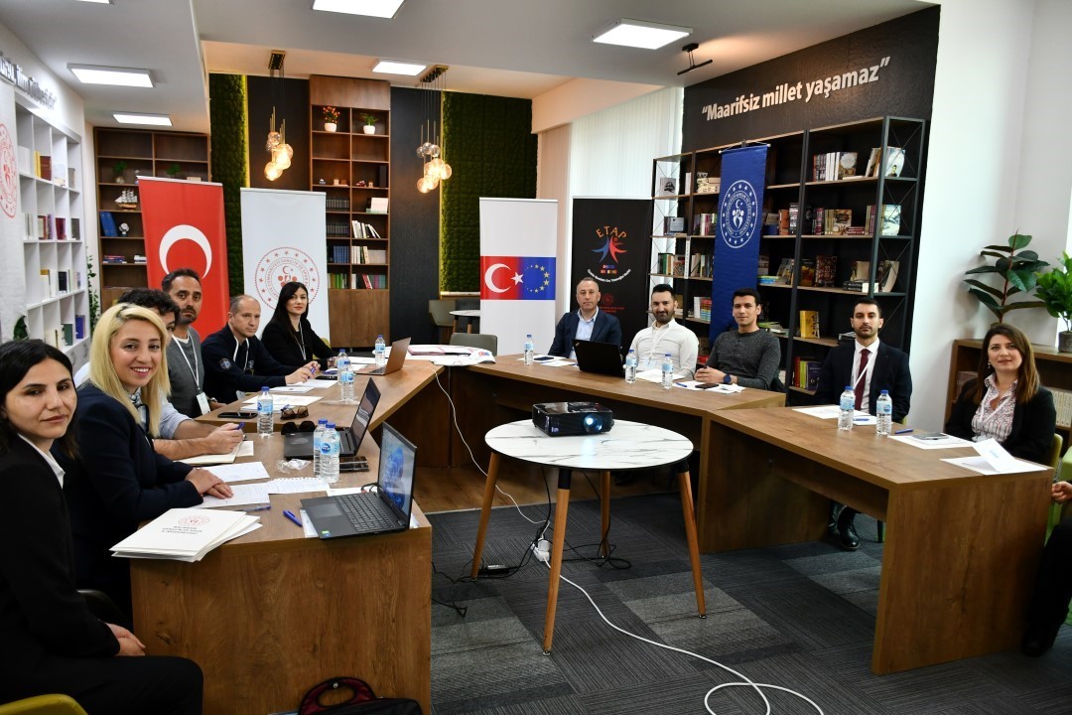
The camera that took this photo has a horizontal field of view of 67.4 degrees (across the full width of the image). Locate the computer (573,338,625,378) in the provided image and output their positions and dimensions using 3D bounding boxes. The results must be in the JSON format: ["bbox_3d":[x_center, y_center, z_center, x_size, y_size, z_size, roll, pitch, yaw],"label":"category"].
[{"bbox_3d":[0.484,-0.008,5.229,0.340,0.223,0.321,9,10,41],"label":"computer"}]

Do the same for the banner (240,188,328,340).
[{"bbox_3d":[-2.582,-0.691,8.326,0.850,2.030,0.200,-2,9,-26],"label":"banner"}]

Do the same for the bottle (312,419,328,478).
[{"bbox_3d":[-0.743,0.311,2.805,0.065,0.205,0.065,0,8,-15],"label":"bottle"}]

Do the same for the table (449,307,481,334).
[{"bbox_3d":[-0.592,-0.149,9.539,0.880,0.745,0.880,2,8,0],"label":"table"}]

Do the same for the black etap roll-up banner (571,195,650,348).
[{"bbox_3d":[0.732,-0.561,8.121,0.788,2.055,0.150,2,8,4],"label":"black etap roll-up banner"}]

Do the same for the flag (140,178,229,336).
[{"bbox_3d":[-3.244,-0.605,7.508,0.120,2.040,0.850,4,8,31],"label":"flag"}]

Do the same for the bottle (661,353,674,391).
[{"bbox_3d":[0.775,0.082,4.724,0.065,0.203,0.065,2,8,0],"label":"bottle"}]

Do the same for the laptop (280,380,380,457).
[{"bbox_3d":[-0.819,0.235,3.218,0.350,0.237,0.380,-1,8,-16],"label":"laptop"}]

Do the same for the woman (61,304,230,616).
[{"bbox_3d":[-1.127,0.511,2.564,0.680,1.330,0.480,1,8,-5],"label":"woman"}]

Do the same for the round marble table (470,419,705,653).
[{"bbox_3d":[0.216,0.719,3.550,0.910,0.733,0.910,2,8,0],"label":"round marble table"}]

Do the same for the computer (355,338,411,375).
[{"bbox_3d":[-0.954,-0.009,5.005,0.250,0.207,0.300,3,8,9],"label":"computer"}]

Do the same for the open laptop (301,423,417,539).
[{"bbox_3d":[-0.535,0.358,2.384,0.265,0.245,0.360,-2,9,-25],"label":"open laptop"}]

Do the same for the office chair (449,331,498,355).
[{"bbox_3d":[-0.536,0.217,6.846,0.480,0.790,0.540,0,8,-11],"label":"office chair"}]

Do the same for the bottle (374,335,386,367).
[{"bbox_3d":[-1.032,-0.048,5.338,0.065,0.208,0.065,0,8,-11],"label":"bottle"}]

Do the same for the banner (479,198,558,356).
[{"bbox_3d":[-0.206,-0.687,8.752,0.850,2.030,0.200,0,8,-9],"label":"banner"}]

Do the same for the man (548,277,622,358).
[{"bbox_3d":[0.309,0.085,5.909,0.560,1.340,0.760,5,9,22],"label":"man"}]

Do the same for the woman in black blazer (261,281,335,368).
[{"bbox_3d":[-1.568,0.105,5.596,0.740,1.270,0.500,8,10,38],"label":"woman in black blazer"}]

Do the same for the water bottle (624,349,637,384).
[{"bbox_3d":[0.581,0.053,4.885,0.065,0.203,0.065,2,8,0],"label":"water bottle"}]

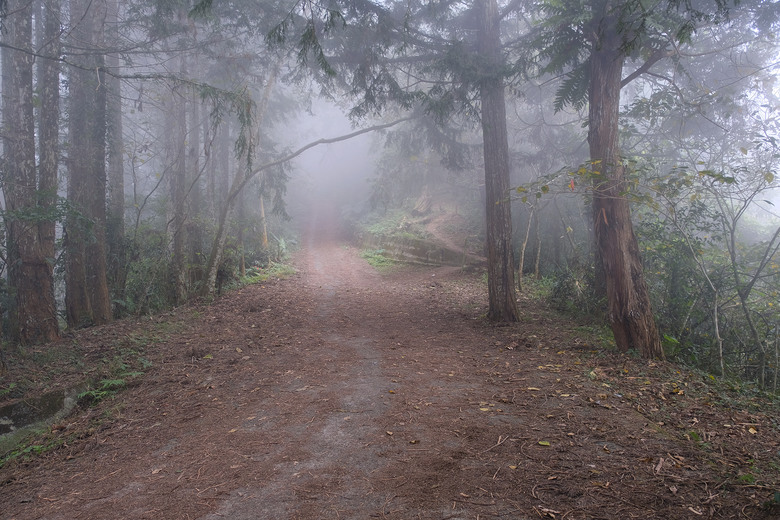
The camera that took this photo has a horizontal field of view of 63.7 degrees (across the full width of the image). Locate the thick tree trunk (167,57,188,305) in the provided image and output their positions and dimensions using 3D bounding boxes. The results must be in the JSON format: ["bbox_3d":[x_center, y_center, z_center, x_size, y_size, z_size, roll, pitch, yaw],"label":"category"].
[{"bbox_3d":[-4.735,-1.771,14.000,0.480,5.600,0.480,-1,2,0],"label":"thick tree trunk"}]

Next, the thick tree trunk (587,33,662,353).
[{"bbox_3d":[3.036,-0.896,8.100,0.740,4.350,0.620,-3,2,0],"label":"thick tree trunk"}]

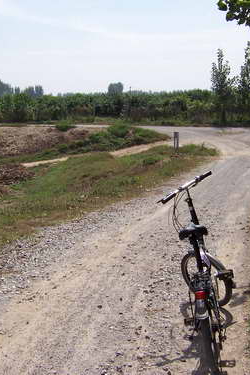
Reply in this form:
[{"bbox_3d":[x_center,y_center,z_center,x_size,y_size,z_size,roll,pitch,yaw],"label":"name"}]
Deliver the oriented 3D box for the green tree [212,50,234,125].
[{"bbox_3d":[7.110,-7.422,35.246,1.701,5.514,1.701,0,10,0],"label":"green tree"}]

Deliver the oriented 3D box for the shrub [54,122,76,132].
[{"bbox_3d":[-3.280,-3.308,26.327,1.105,0.525,0.939,0,10,0],"label":"shrub"}]

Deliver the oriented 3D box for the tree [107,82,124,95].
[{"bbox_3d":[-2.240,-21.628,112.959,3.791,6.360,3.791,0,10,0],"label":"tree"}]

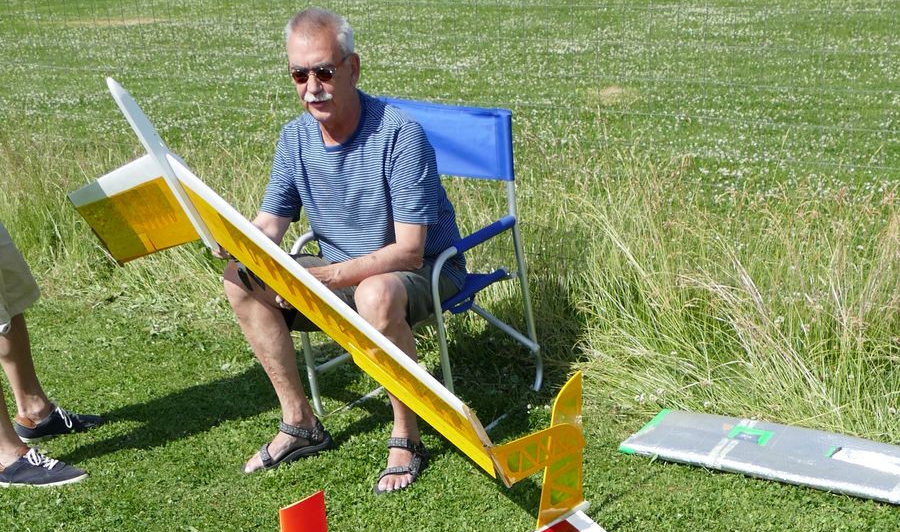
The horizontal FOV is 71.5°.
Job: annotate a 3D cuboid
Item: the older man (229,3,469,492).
[{"bbox_3d":[-0.292,-0.074,1.888,0.620,1.280,0.810,12,25,31],"label":"older man"}]

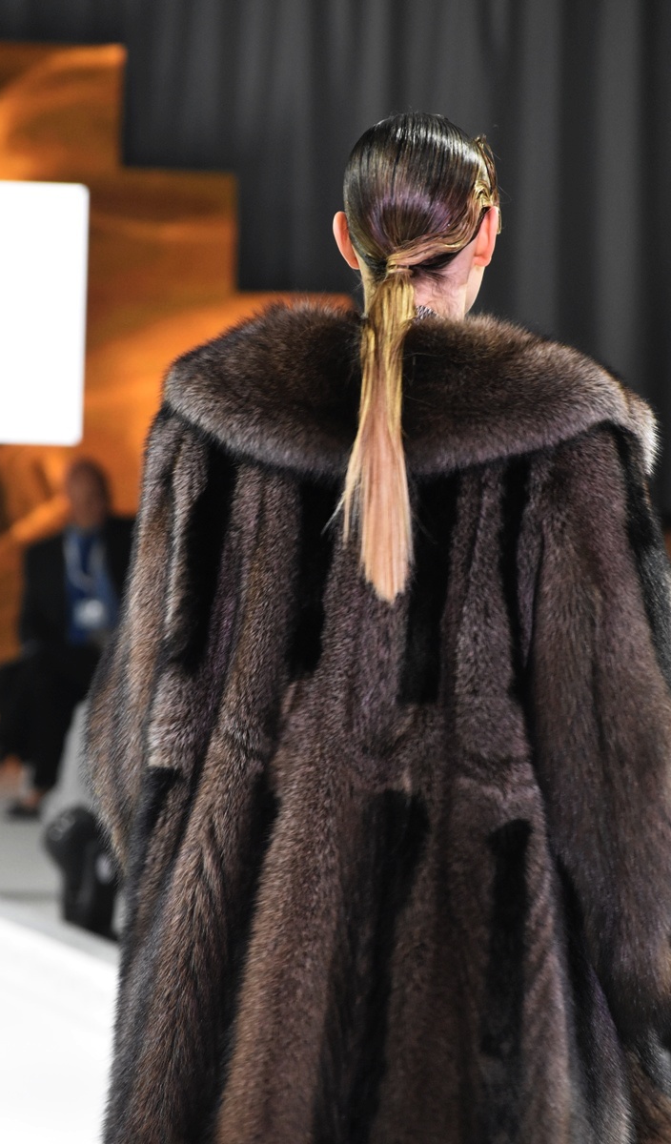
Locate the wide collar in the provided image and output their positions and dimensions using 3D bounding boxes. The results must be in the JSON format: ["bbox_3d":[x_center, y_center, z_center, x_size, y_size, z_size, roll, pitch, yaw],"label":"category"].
[{"bbox_3d":[0.081,-0.191,7.420,0.530,0.210,0.380,2,2,15],"label":"wide collar"}]

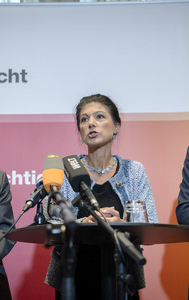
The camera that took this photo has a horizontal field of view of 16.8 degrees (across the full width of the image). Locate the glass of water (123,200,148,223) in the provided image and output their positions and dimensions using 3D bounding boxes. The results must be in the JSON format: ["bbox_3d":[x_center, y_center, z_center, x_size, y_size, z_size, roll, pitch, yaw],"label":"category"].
[{"bbox_3d":[0.135,0.213,2.050,0.087,0.093,0.087,0,-13,0],"label":"glass of water"}]

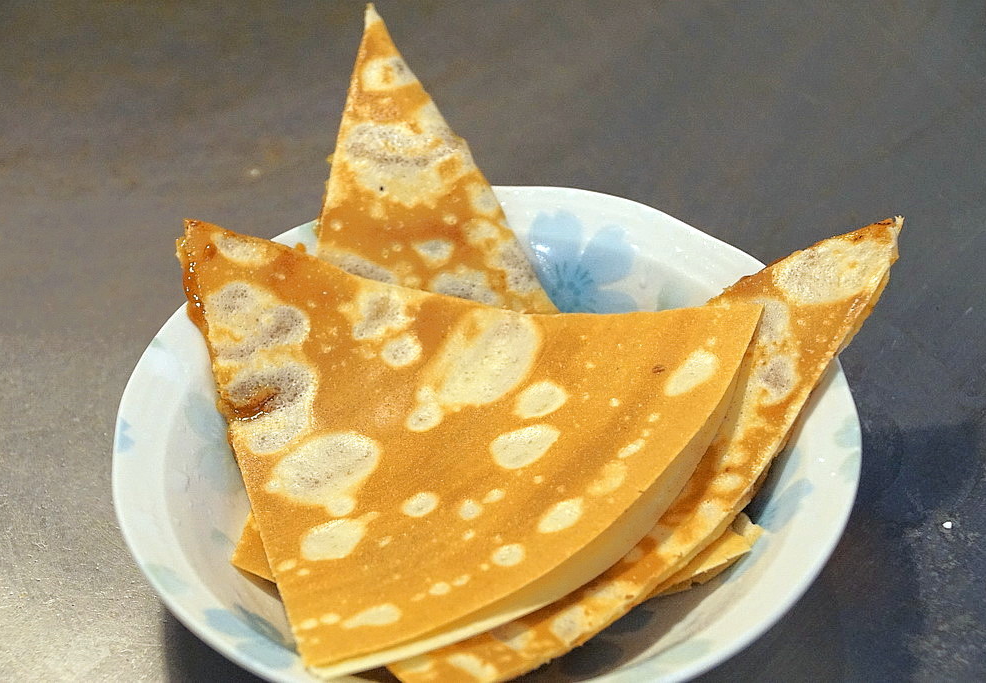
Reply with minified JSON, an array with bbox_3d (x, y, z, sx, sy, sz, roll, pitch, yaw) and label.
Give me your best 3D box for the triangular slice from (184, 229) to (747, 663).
[{"bbox_3d":[-0.002,0.027,0.727,0.137,0.024,0.134,1,46,-7],"label":"triangular slice"}]

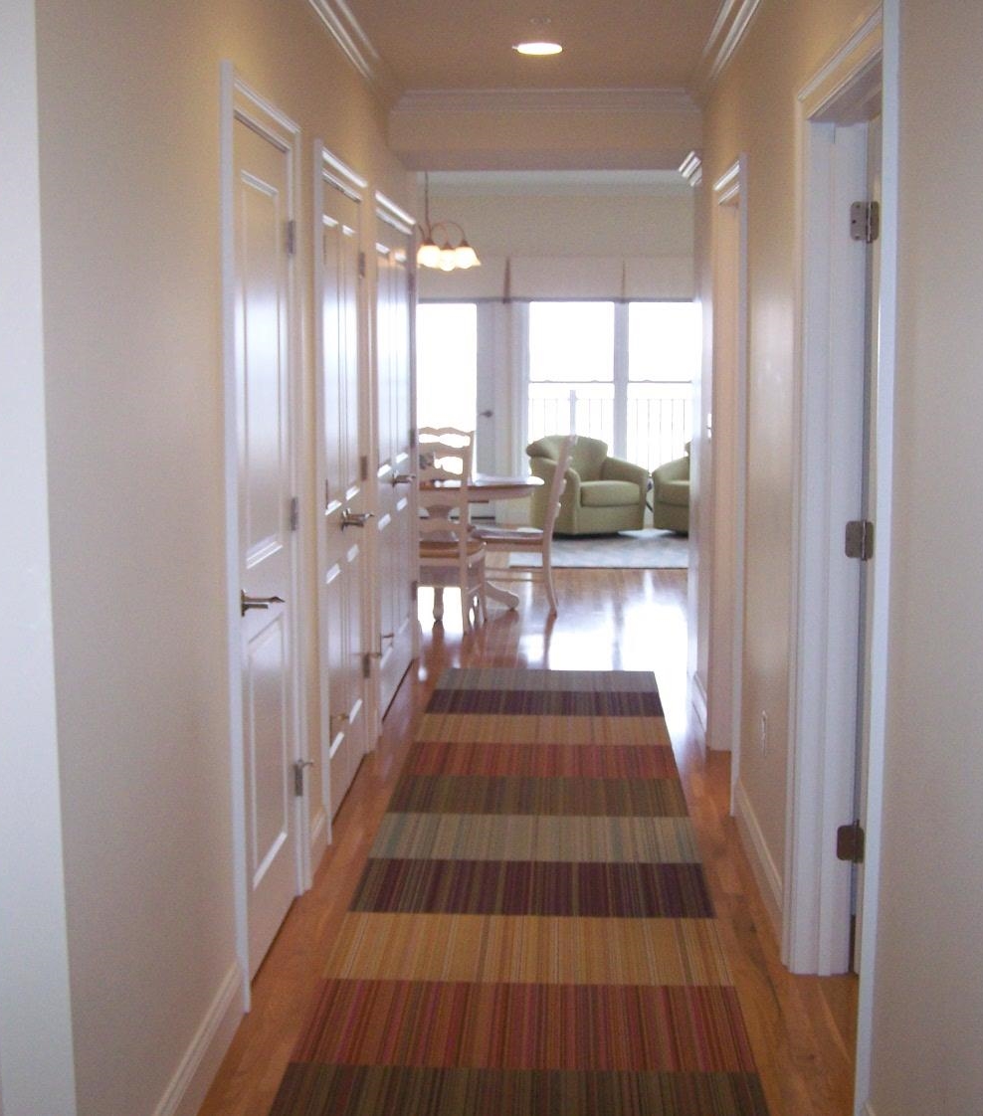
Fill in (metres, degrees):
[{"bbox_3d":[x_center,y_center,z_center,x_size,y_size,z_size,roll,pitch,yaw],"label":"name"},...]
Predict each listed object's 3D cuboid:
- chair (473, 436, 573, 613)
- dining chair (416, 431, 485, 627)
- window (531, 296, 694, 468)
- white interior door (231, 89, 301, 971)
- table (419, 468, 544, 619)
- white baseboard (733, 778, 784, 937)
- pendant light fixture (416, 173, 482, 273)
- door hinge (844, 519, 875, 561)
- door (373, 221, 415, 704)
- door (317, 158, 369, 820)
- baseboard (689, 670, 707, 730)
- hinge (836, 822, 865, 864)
[{"bbox_3d":[0.206,-0.213,9.700,0.590,1.045,0.460,1,7,6],"label":"chair"},{"bbox_3d":[-0.295,-0.166,8.879,0.480,1.100,0.540,1,8,7],"label":"dining chair"},{"bbox_3d":[1.125,-1.491,14.190,1.657,1.557,0.100,0,8,3],"label":"window"},{"bbox_3d":[-0.581,-0.015,4.105,0.042,2.040,0.790,0,8,3],"label":"white interior door"},{"bbox_3d":[-0.283,-0.074,9.751,1.200,0.760,1.200,0,7,3],"label":"table"},{"bbox_3d":[0.781,0.857,4.711,0.016,0.155,1.270,0,7,3],"label":"white baseboard"},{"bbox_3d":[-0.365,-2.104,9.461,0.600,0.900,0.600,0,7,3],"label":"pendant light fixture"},{"bbox_3d":[0.879,-0.042,3.899,0.066,0.093,0.035,0,8,3],"label":"door hinge"},{"bbox_3d":[-0.435,-0.421,7.175,0.042,2.040,1.450,0,8,3],"label":"door"},{"bbox_3d":[-0.518,-0.199,5.529,0.045,2.040,1.010,0,7,3],"label":"door"},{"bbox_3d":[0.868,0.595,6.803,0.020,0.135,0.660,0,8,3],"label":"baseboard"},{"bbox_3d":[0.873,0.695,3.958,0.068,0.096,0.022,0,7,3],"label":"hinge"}]

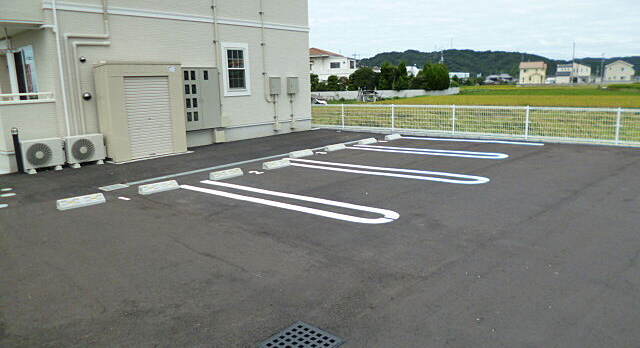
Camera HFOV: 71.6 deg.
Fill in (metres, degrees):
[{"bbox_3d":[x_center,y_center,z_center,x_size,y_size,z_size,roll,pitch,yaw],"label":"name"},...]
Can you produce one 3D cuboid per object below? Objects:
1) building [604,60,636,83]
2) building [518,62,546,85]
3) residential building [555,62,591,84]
[{"bbox_3d":[105.359,-35.943,156.000,8.600,7.300,8.500,7,14,34],"label":"building"},{"bbox_3d":[75.282,-35.481,157.000,8.200,7.300,7.000,3,13,20],"label":"building"},{"bbox_3d":[89.552,-35.390,157.000,7.500,7.100,8.300,-5,12,-18],"label":"residential building"}]

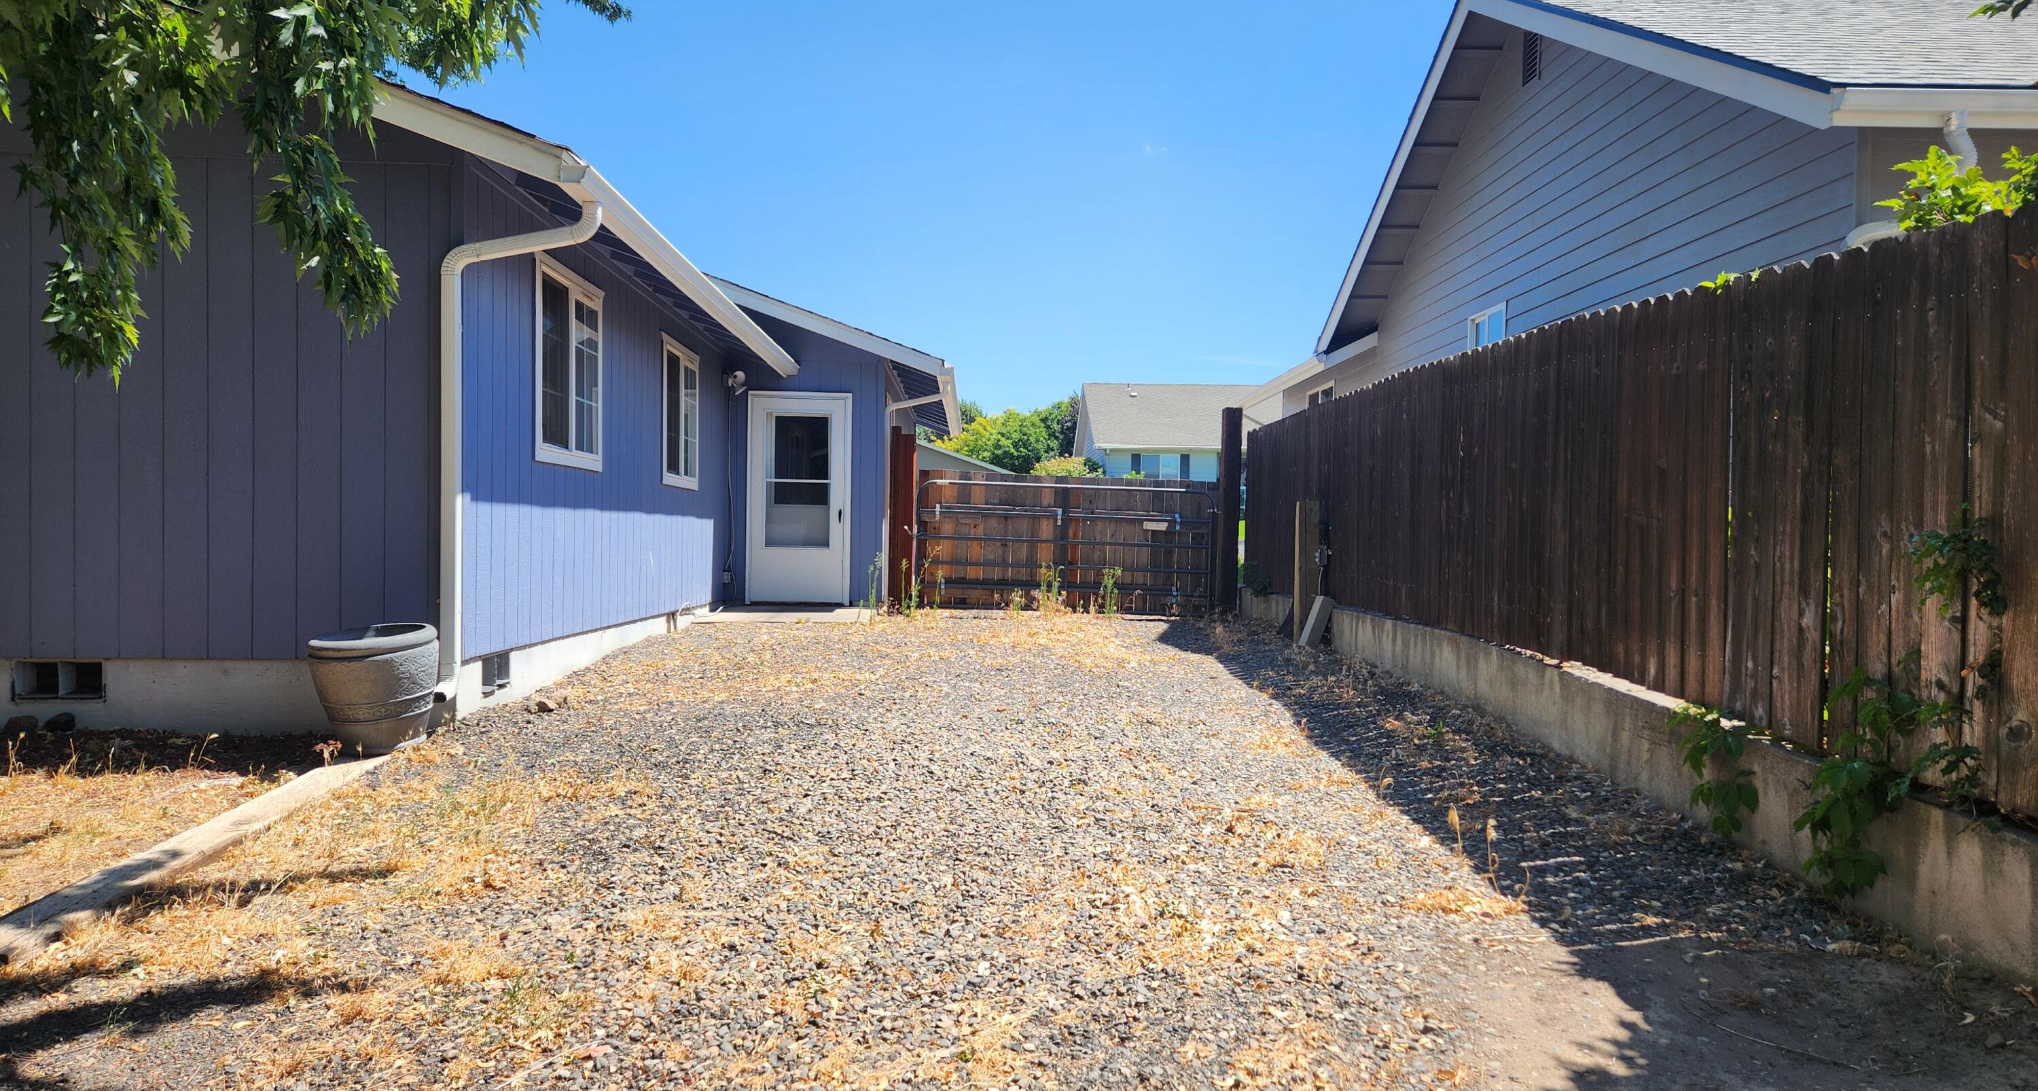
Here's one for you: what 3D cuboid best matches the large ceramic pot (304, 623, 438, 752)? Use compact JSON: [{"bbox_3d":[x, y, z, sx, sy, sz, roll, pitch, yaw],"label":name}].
[{"bbox_3d":[-2.810,0.628,5.940,0.520,0.490,0.520,-3,5,-2],"label":"large ceramic pot"}]

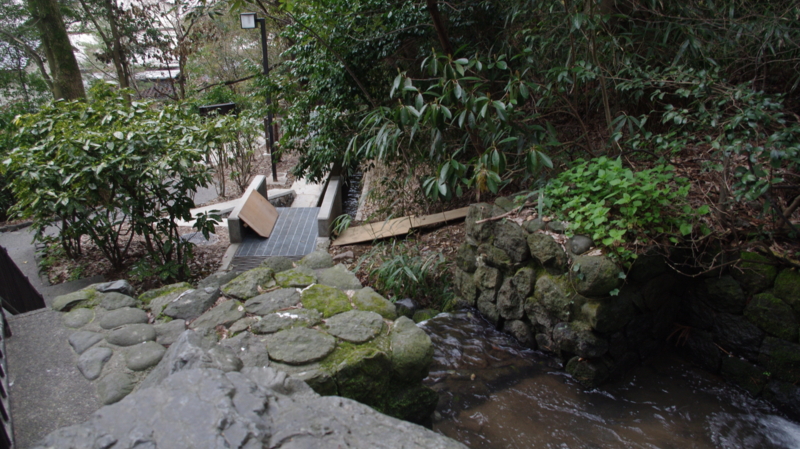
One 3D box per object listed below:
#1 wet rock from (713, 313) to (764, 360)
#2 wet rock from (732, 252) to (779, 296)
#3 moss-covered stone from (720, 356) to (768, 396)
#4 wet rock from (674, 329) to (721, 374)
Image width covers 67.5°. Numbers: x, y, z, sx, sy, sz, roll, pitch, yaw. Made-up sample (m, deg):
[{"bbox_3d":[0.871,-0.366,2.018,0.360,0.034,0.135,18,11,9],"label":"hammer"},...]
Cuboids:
[{"bbox_3d":[2.656,0.879,4.701,0.329,0.360,0.417,-18,27,-41],"label":"wet rock"},{"bbox_3d":[2.740,0.378,4.618,0.298,0.342,0.360,-18,27,-41],"label":"wet rock"},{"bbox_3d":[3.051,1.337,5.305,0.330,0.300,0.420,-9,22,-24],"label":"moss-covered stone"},{"bbox_3d":[2.435,1.039,4.903,0.319,0.365,0.385,-18,27,-41],"label":"wet rock"}]

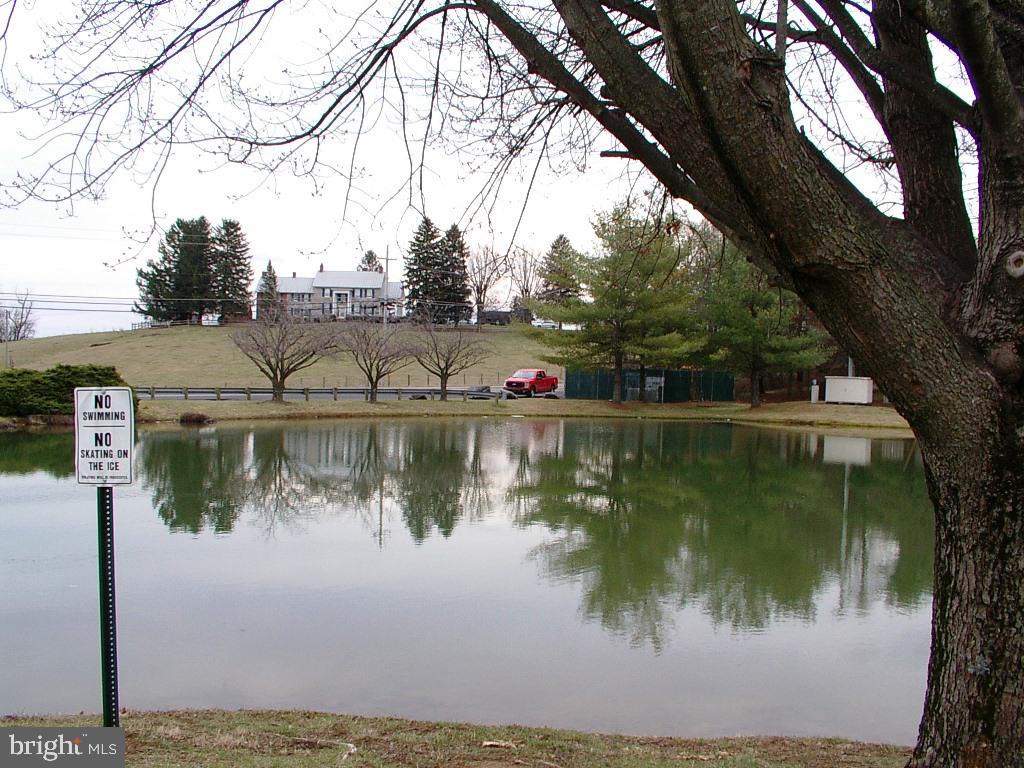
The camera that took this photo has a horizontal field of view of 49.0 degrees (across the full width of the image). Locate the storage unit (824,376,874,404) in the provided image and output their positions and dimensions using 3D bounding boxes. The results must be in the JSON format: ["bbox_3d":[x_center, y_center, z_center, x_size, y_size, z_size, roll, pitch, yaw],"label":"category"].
[{"bbox_3d":[18.883,0.363,62.800,2.300,1.470,1.150,2,1,33],"label":"storage unit"}]

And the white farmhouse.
[{"bbox_3d":[-30.600,-15.780,196.000,23.500,9.400,9.500,2,1,3],"label":"white farmhouse"}]

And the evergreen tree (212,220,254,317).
[{"bbox_3d":[-44.010,-18.344,177.000,6.600,15.400,6.600,2,1,0],"label":"evergreen tree"}]

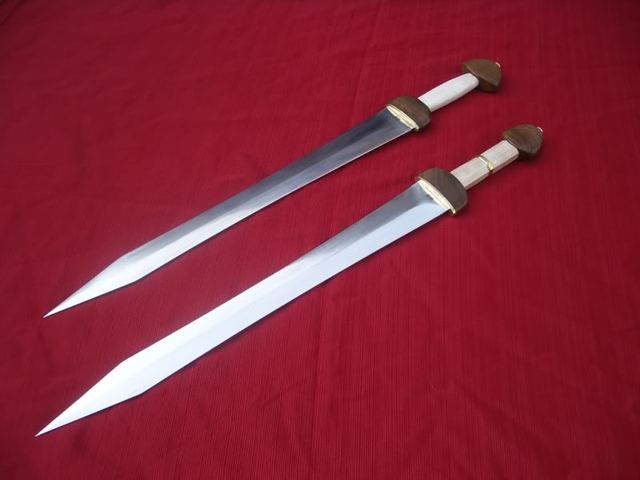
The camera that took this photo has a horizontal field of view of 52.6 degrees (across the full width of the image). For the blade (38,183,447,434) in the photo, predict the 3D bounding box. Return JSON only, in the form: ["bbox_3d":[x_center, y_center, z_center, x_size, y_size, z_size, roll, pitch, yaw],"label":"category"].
[{"bbox_3d":[-0.066,0.068,0.724,0.523,0.007,0.060,-31,56,-21],"label":"blade"}]

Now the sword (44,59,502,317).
[{"bbox_3d":[-0.016,-0.091,0.852,0.731,0.038,0.072,-31,56,-22],"label":"sword"}]

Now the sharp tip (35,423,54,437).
[{"bbox_3d":[-0.268,0.187,0.632,0.020,0.003,0.009,-31,56,-21],"label":"sharp tip"}]

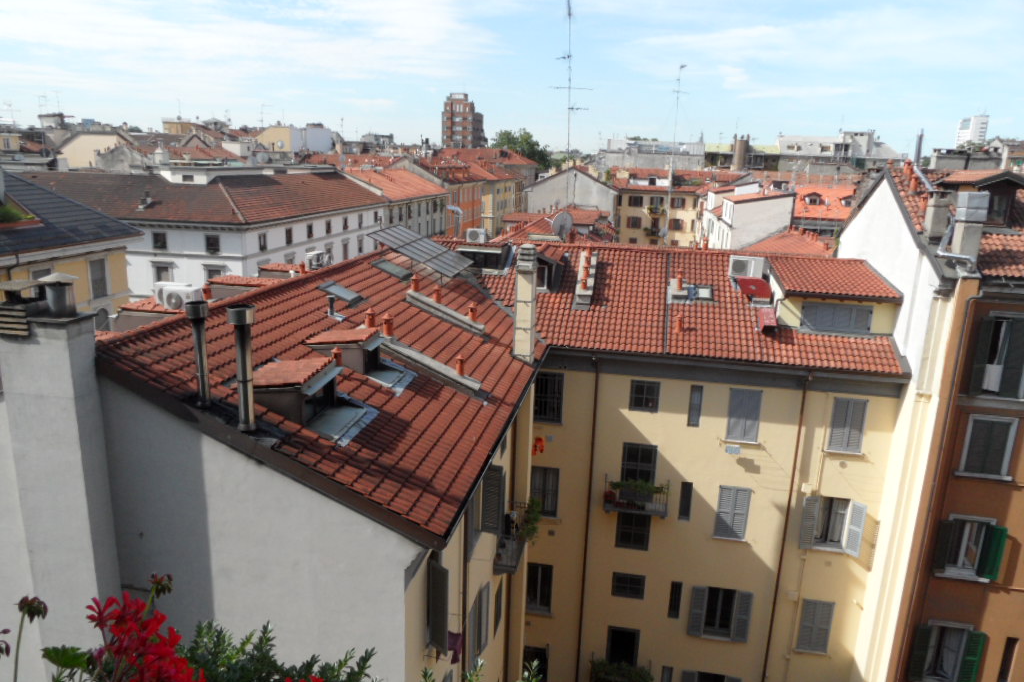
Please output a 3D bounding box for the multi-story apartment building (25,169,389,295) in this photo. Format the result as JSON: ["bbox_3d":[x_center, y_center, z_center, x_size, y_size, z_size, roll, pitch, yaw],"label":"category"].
[{"bbox_3d":[-31.575,-7.738,75.992,26.000,20.750,36.000,4,14,7],"label":"multi-story apartment building"}]

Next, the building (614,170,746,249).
[{"bbox_3d":[26.496,-16.634,115.940,21.000,22.700,15.000,4,14,8],"label":"building"}]

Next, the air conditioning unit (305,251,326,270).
[{"bbox_3d":[-6.620,-2.690,23.900,0.290,0.570,0.820,5,14,12],"label":"air conditioning unit"}]

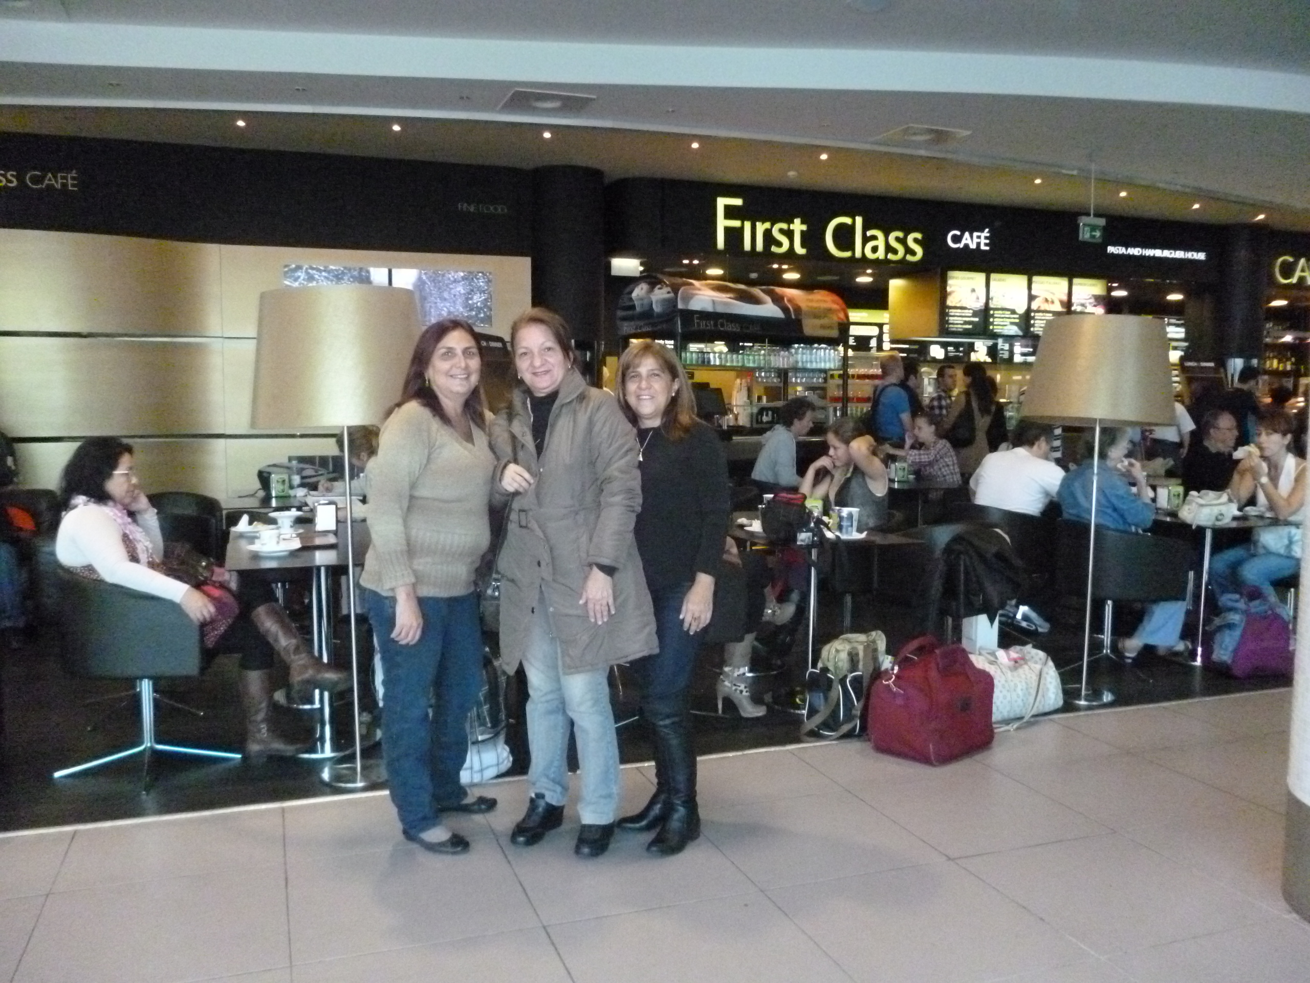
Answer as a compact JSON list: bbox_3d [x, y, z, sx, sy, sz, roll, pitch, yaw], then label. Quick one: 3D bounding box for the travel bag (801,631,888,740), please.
[{"bbox_3d":[0.784,0.775,4.324,0.320,0.380,0.240,1,5,10],"label":"travel bag"}]

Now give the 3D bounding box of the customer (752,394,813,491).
[{"bbox_3d":[0.960,0.071,6.742,0.820,1.360,0.500,-1,5,-20],"label":"customer"}]

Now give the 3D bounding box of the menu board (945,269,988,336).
[{"bbox_3d":[3.595,-2.189,12.339,0.586,0.716,0.080,-1,5,-20],"label":"menu board"}]

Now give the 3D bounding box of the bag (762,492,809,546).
[{"bbox_3d":[0.542,0.109,4.420,0.200,0.220,0.150,1,5,7],"label":"bag"}]

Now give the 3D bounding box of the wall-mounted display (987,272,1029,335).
[{"bbox_3d":[4.149,-2.210,12.538,0.576,0.710,0.080,-1,5,-20],"label":"wall-mounted display"}]

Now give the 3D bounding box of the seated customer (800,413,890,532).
[{"bbox_3d":[0.971,0.158,5.730,0.800,1.270,0.540,-1,5,-20],"label":"seated customer"}]

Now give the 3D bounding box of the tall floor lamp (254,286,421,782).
[{"bbox_3d":[-1.053,0.154,3.687,0.660,1.710,0.660,0,5,0],"label":"tall floor lamp"}]

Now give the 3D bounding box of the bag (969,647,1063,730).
[{"bbox_3d":[1.464,0.799,4.567,0.460,0.300,0.270,-1,5,-20],"label":"bag"}]

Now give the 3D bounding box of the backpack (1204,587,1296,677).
[{"bbox_3d":[2.984,0.696,5.408,0.420,0.430,0.300,1,5,5],"label":"backpack"}]

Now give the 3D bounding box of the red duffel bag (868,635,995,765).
[{"bbox_3d":[1.077,0.797,4.102,0.420,0.380,0.270,-5,7,-45],"label":"red duffel bag"}]

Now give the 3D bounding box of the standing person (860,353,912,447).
[{"bbox_3d":[1.890,-0.267,8.608,0.380,1.720,0.480,-3,6,-35],"label":"standing person"}]

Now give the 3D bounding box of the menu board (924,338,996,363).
[{"bbox_3d":[3.314,-1.524,11.514,0.950,0.250,0.060,-1,5,-19],"label":"menu board"}]

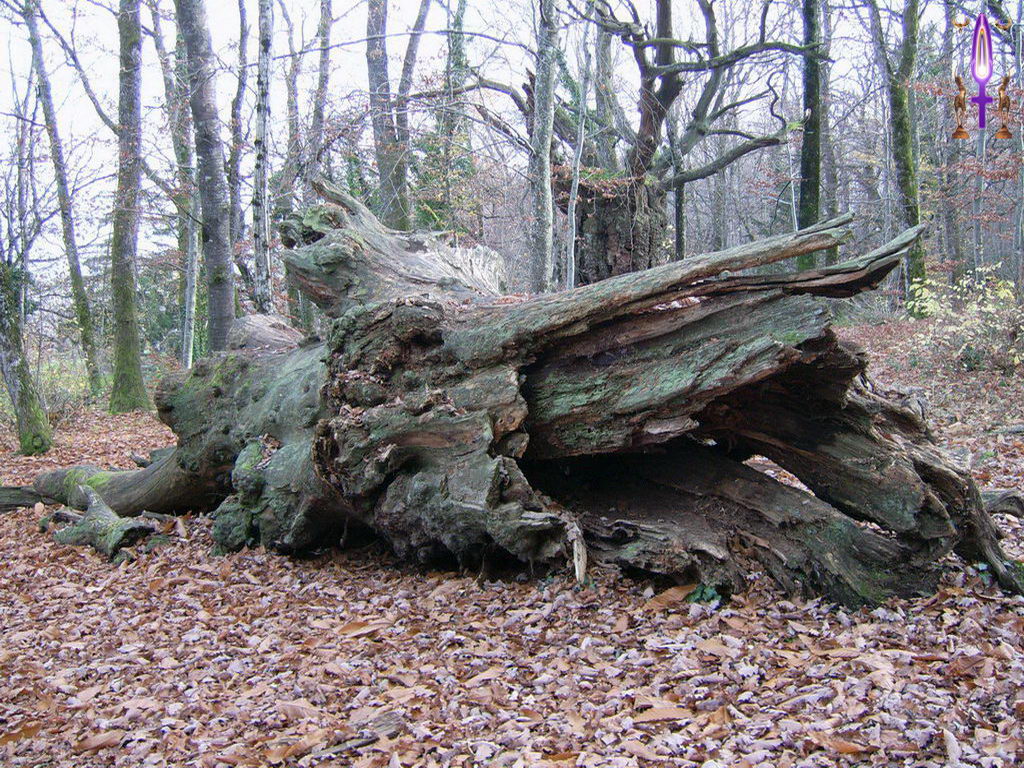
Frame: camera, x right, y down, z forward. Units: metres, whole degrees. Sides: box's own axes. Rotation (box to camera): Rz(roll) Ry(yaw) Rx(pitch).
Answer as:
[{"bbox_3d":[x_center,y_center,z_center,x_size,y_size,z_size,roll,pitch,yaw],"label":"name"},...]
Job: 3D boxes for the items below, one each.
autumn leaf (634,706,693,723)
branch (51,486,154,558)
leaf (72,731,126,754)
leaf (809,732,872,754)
[{"bbox_3d":[0.561,1.223,4.380,0.212,0.035,0.085,0,7,-8],"label":"autumn leaf"},{"bbox_3d":[-2.453,0.817,7.080,0.540,0.350,0.420,1,3,10],"label":"branch"},{"bbox_3d":[-1.436,1.242,4.110,0.175,0.035,0.075,-6,8,-24],"label":"leaf"},{"bbox_3d":[1.142,1.246,4.100,0.205,0.035,0.080,5,7,19],"label":"leaf"}]

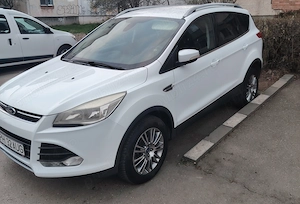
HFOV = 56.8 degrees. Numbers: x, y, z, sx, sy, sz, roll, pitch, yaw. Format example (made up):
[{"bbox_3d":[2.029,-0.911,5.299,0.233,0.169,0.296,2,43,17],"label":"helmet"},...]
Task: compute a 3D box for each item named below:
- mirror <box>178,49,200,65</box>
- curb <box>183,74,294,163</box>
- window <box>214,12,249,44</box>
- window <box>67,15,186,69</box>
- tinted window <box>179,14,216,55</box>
[{"bbox_3d":[0.390,-0.457,2.831,0.190,0.170,0.230,-19,25,-41],"label":"mirror"},{"bbox_3d":[1.771,0.059,4.637,0.160,0.110,4.350,13,24,37],"label":"curb"},{"bbox_3d":[1.206,-1.092,4.053,0.120,0.450,1.340,-12,7,44],"label":"window"},{"bbox_3d":[-0.339,-0.744,3.381,1.420,0.160,0.940,13,52,38],"label":"window"},{"bbox_3d":[0.552,-0.759,3.272,0.110,0.520,1.000,-12,7,44],"label":"tinted window"}]

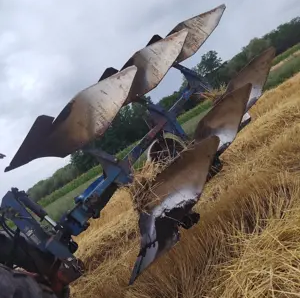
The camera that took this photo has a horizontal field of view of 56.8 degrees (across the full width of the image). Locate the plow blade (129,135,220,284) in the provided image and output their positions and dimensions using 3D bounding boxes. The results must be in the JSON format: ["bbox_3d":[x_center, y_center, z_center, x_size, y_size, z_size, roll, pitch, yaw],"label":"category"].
[{"bbox_3d":[0.135,0.516,2.366,1.438,0.408,0.298,-60,-2,4],"label":"plow blade"}]

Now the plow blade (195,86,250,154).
[{"bbox_3d":[0.661,-0.081,2.916,1.378,0.408,0.298,-60,-2,4],"label":"plow blade"}]

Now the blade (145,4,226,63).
[{"bbox_3d":[0.372,-1.333,3.486,1.378,0.403,0.298,-37,0,5],"label":"blade"}]

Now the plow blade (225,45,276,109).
[{"bbox_3d":[1.162,-0.635,3.470,1.378,0.408,0.298,-60,-2,4],"label":"plow blade"}]

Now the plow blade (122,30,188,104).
[{"bbox_3d":[-0.129,-0.778,2.932,1.378,0.403,0.298,-37,0,5],"label":"plow blade"}]

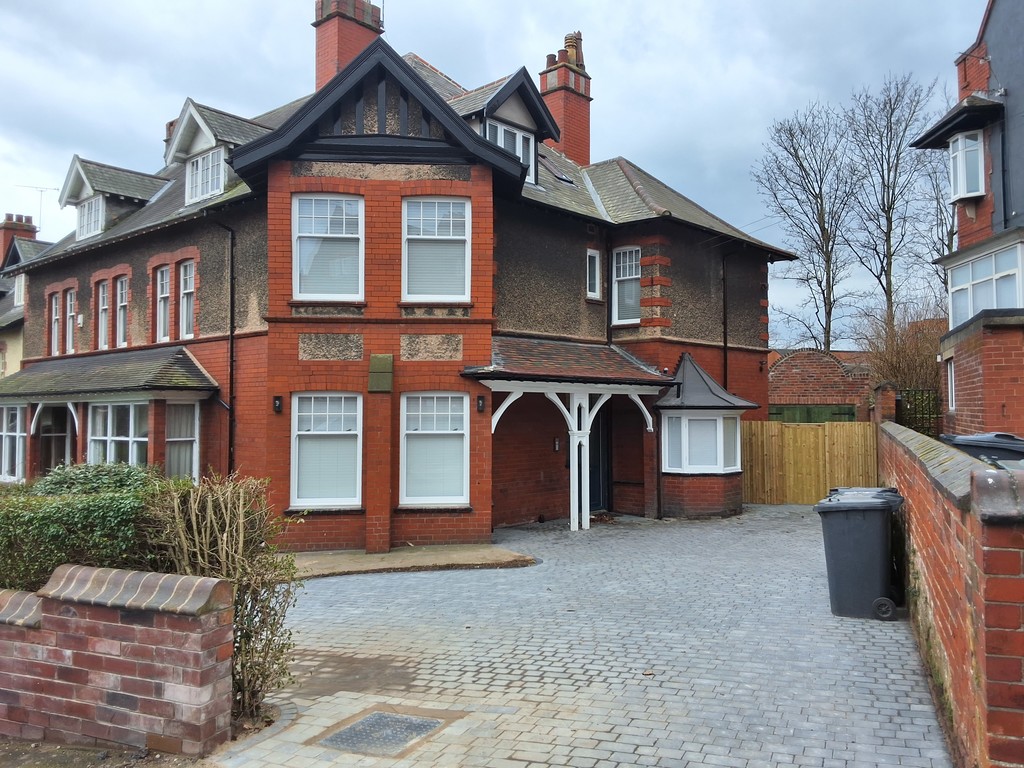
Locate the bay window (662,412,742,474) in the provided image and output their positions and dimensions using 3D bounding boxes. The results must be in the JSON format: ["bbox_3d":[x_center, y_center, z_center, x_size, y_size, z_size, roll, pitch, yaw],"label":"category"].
[{"bbox_3d":[4.015,1.186,16.873,1.032,1.211,1.870,-2,-3,42],"label":"bay window"}]

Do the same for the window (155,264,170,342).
[{"bbox_3d":[-7.291,-1.652,17.517,0.740,1.600,0.120,-2,-3,42],"label":"window"}]

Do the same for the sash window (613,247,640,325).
[{"bbox_3d":[2.406,-2.013,17.080,0.750,1.550,0.120,-2,-3,42],"label":"sash window"}]

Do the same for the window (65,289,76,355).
[{"bbox_3d":[-11.286,-1.608,21.495,0.860,1.680,0.160,-2,-3,42],"label":"window"}]

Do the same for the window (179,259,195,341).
[{"bbox_3d":[-6.517,-1.689,16.821,0.740,1.600,0.120,-2,-3,42],"label":"window"}]

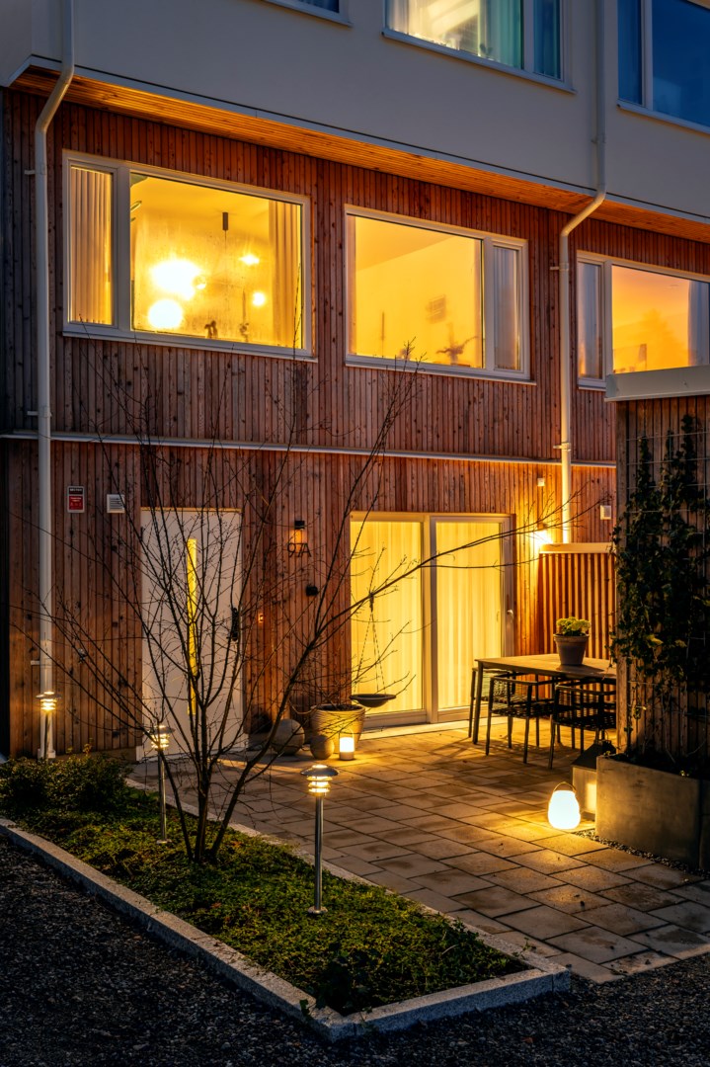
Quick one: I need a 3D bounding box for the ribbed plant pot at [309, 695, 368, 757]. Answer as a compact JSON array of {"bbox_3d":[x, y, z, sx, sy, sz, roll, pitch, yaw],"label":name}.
[{"bbox_3d":[-0.146,1.700,10.074,0.488,0.389,0.488,-1,-1,0],"label":"ribbed plant pot"}]

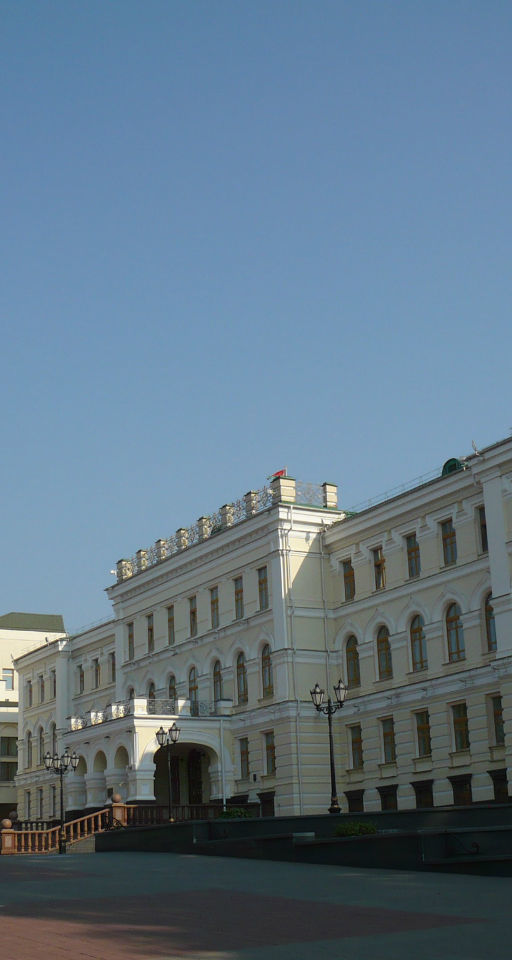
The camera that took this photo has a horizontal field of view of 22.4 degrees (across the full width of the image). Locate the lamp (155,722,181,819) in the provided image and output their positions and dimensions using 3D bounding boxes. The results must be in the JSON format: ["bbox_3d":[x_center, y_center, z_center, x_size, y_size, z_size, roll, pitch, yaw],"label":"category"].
[{"bbox_3d":[-3.597,12.443,54.130,0.420,4.450,1.620,7,-19,-30],"label":"lamp"}]

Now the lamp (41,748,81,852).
[{"bbox_3d":[-8.885,14.702,59.276,1.650,4.700,1.650,7,-19,-30],"label":"lamp"}]

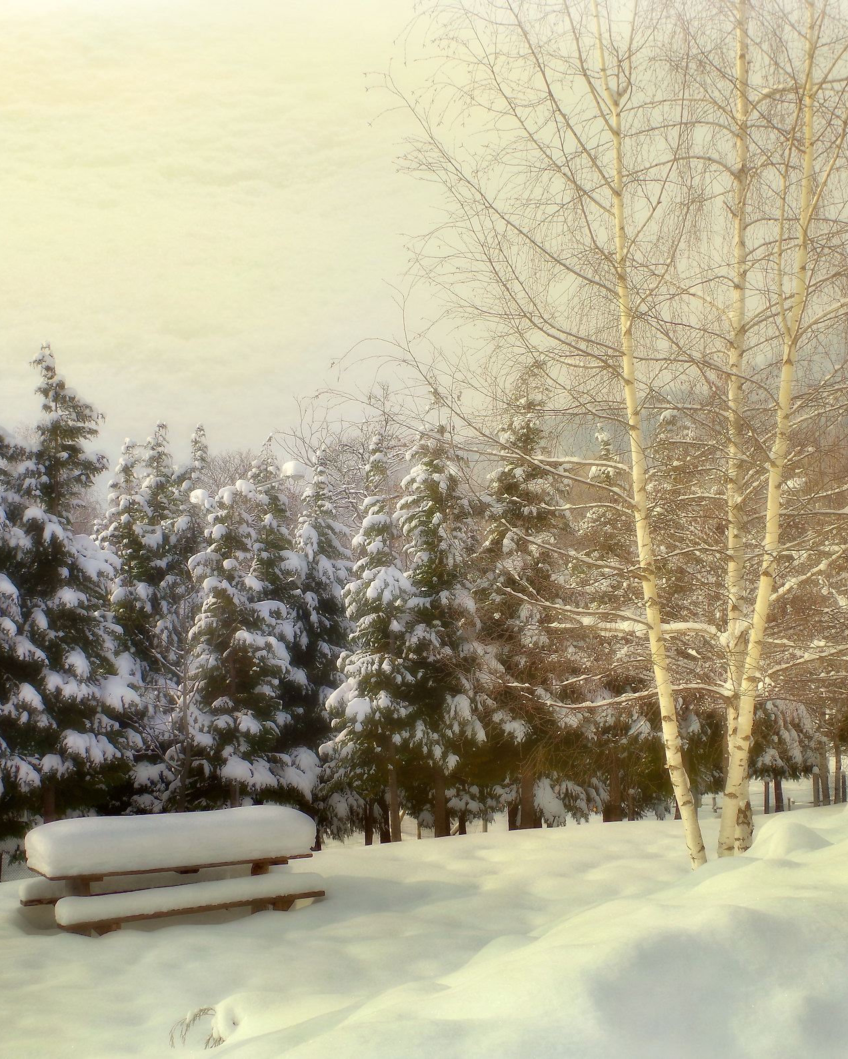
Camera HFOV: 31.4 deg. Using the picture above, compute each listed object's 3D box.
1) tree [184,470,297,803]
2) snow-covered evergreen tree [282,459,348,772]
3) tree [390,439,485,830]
[{"bbox_3d":[-3.041,2.187,24.860,1.880,6.130,1.880,0,-3,0],"label":"tree"},{"bbox_3d":[-1.949,2.101,27.683,1.410,6.990,1.410,0,-3,0],"label":"snow-covered evergreen tree"},{"bbox_3d":[0.248,1.821,26.188,1.720,7.200,1.720,0,-3,0],"label":"tree"}]

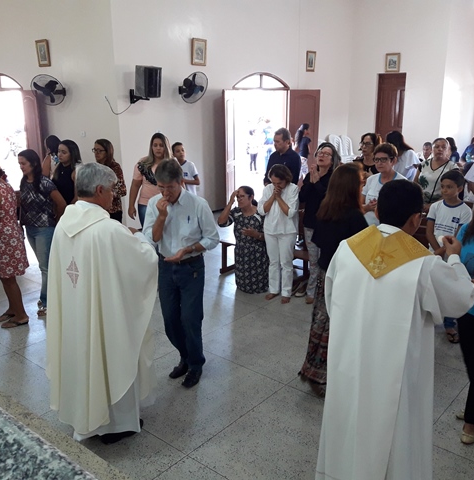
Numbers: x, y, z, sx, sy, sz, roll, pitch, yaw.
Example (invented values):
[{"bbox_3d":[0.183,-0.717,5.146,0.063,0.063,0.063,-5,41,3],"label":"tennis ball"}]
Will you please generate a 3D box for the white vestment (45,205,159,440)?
[{"bbox_3d":[-0.737,0.451,3.107,0.620,1.460,0.560,9,18,31],"label":"white vestment"}]

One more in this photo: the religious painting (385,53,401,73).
[{"bbox_3d":[3.543,-4.019,11.750,0.340,0.410,0.040,13,20,38],"label":"religious painting"}]

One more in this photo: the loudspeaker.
[{"bbox_3d":[-1.267,-2.254,7.385,0.250,0.420,0.290,21,25,36],"label":"loudspeaker"}]

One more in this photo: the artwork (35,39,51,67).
[{"bbox_3d":[-3.201,-3.083,8.557,0.340,0.420,0.060,12,22,39],"label":"artwork"}]

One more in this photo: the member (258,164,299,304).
[{"bbox_3d":[0.422,-0.059,5.289,0.440,1.380,0.360,7,16,24],"label":"member"}]

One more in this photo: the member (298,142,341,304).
[{"bbox_3d":[0.789,-0.152,5.118,0.450,1.590,0.380,11,19,35],"label":"member"}]

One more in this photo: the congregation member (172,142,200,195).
[{"bbox_3d":[-0.725,-0.615,7.134,0.410,1.460,0.300,0,15,0],"label":"congregation member"}]

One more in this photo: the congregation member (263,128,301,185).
[{"bbox_3d":[0.544,-0.506,6.379,0.480,1.686,0.320,10,18,35],"label":"congregation member"}]

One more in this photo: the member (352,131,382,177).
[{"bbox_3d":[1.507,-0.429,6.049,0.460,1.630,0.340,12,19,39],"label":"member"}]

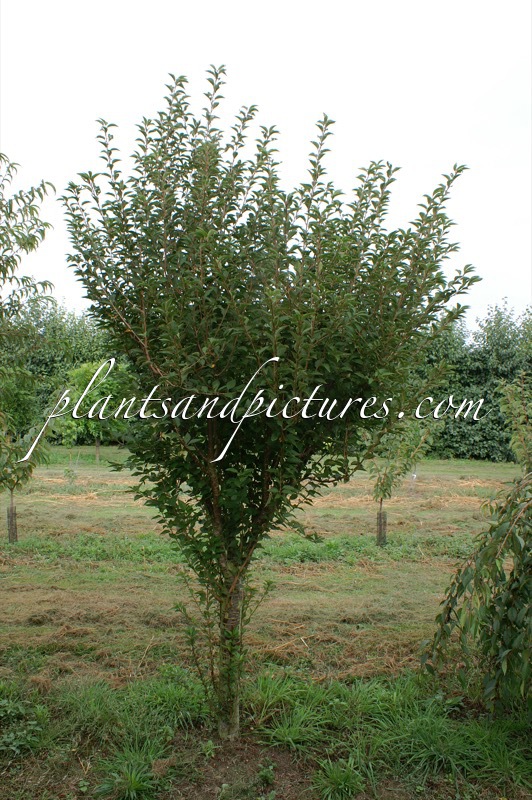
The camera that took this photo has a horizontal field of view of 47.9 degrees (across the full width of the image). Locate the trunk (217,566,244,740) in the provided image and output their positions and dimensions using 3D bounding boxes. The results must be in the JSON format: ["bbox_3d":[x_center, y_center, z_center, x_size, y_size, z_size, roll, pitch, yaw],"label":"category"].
[{"bbox_3d":[-0.188,1.338,3.170,0.135,0.910,0.130,0,-3,0],"label":"trunk"}]

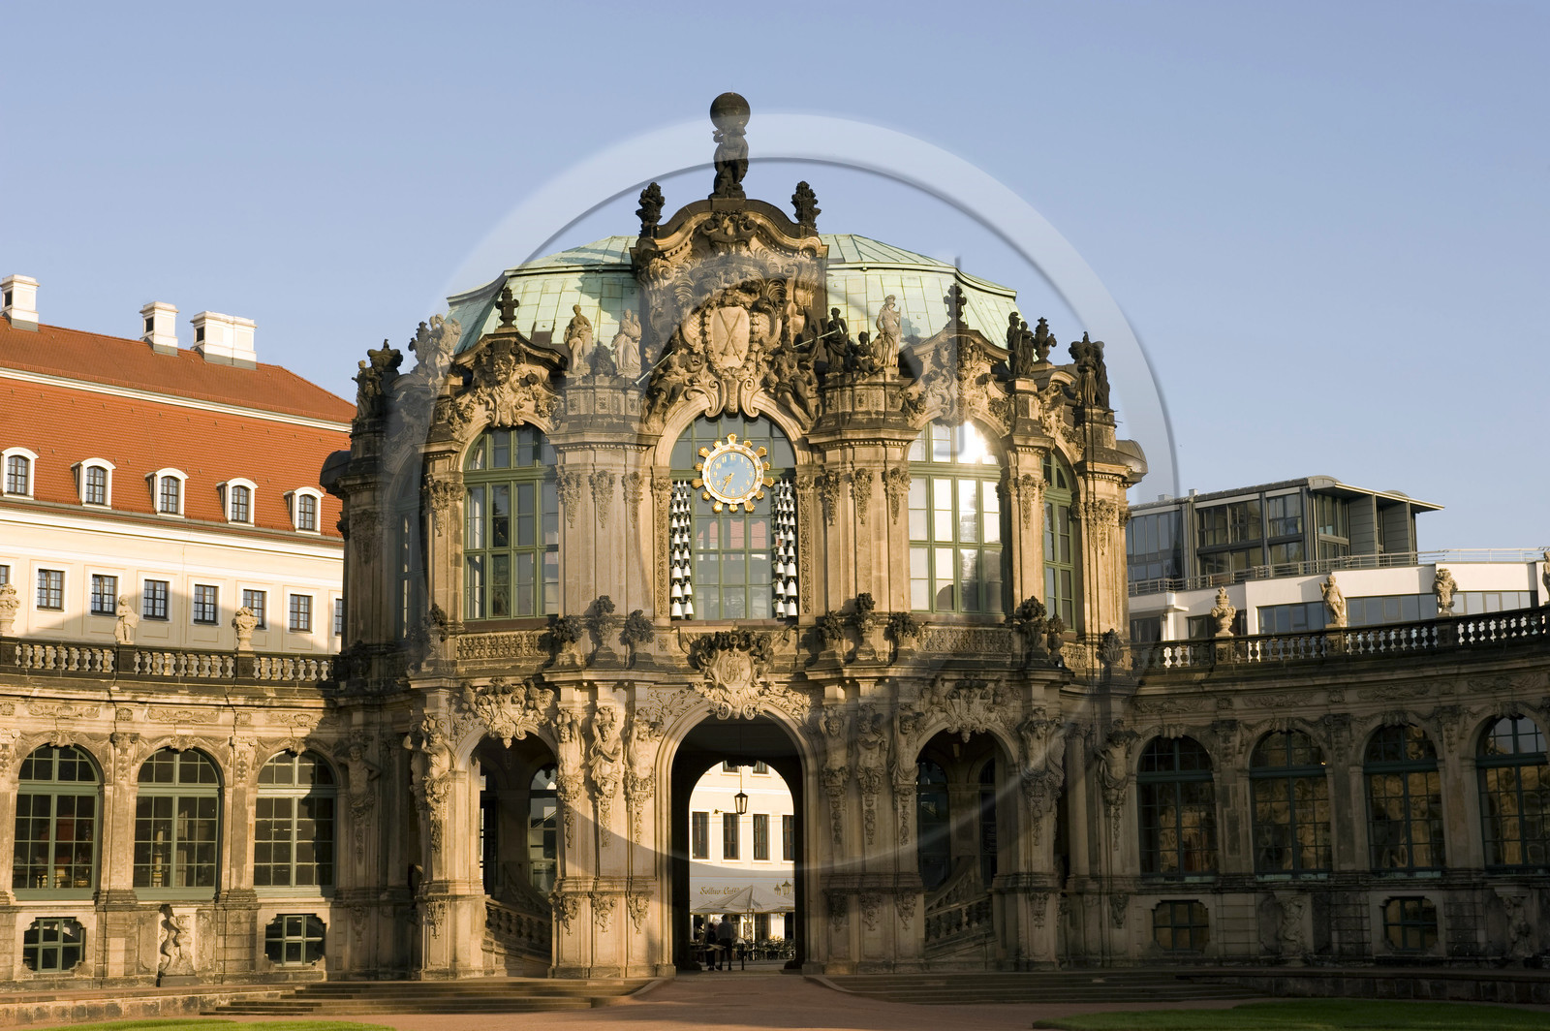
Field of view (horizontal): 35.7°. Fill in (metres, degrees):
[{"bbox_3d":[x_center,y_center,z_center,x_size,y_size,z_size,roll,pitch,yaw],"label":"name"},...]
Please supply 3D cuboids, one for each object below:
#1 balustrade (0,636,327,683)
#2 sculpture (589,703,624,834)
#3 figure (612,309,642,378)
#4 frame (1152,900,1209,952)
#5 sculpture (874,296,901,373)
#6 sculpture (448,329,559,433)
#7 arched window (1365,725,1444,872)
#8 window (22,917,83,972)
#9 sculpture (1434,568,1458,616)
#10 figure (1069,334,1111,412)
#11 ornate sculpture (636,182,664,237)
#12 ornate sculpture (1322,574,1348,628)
[{"bbox_3d":[-16.786,4.238,67.411,9.900,1.030,0.800,6,-11,-38],"label":"balustrade"},{"bbox_3d":[-4.637,6.974,66.369,0.898,3.534,0.750,-1,-9,0],"label":"sculpture"},{"bbox_3d":[-4.302,-4.997,70.174,0.870,1.970,0.750,0,-10,-3],"label":"figure"},{"bbox_3d":[11.553,11.691,68.609,1.628,1.394,0.200,-6,-10,29],"label":"frame"},{"bbox_3d":[3.239,-5.225,69.338,0.684,2.105,0.750,0,-9,-3],"label":"sculpture"},{"bbox_3d":[-7.792,-3.887,69.885,3.200,2.800,0.900,-3,-10,14],"label":"sculpture"},{"bbox_3d":[18.580,8.365,71.138,2.250,4.200,0.320,-9,-12,41],"label":"arched window"},{"bbox_3d":[-21.190,12.580,70.749,1.780,1.570,0.300,8,-13,-42],"label":"window"},{"bbox_3d":[17.999,2.063,64.633,0.655,1.341,0.655,7,-12,-42],"label":"sculpture"},{"bbox_3d":[9.787,-4.473,74.911,0.867,2.198,1.000,2,-10,-20],"label":"figure"},{"bbox_3d":[-3.654,-8.895,70.254,0.794,1.434,0.794,-1,-9,0],"label":"ornate sculpture"},{"bbox_3d":[16.493,2.529,70.857,0.600,1.560,0.500,-8,-12,35],"label":"ornate sculpture"}]

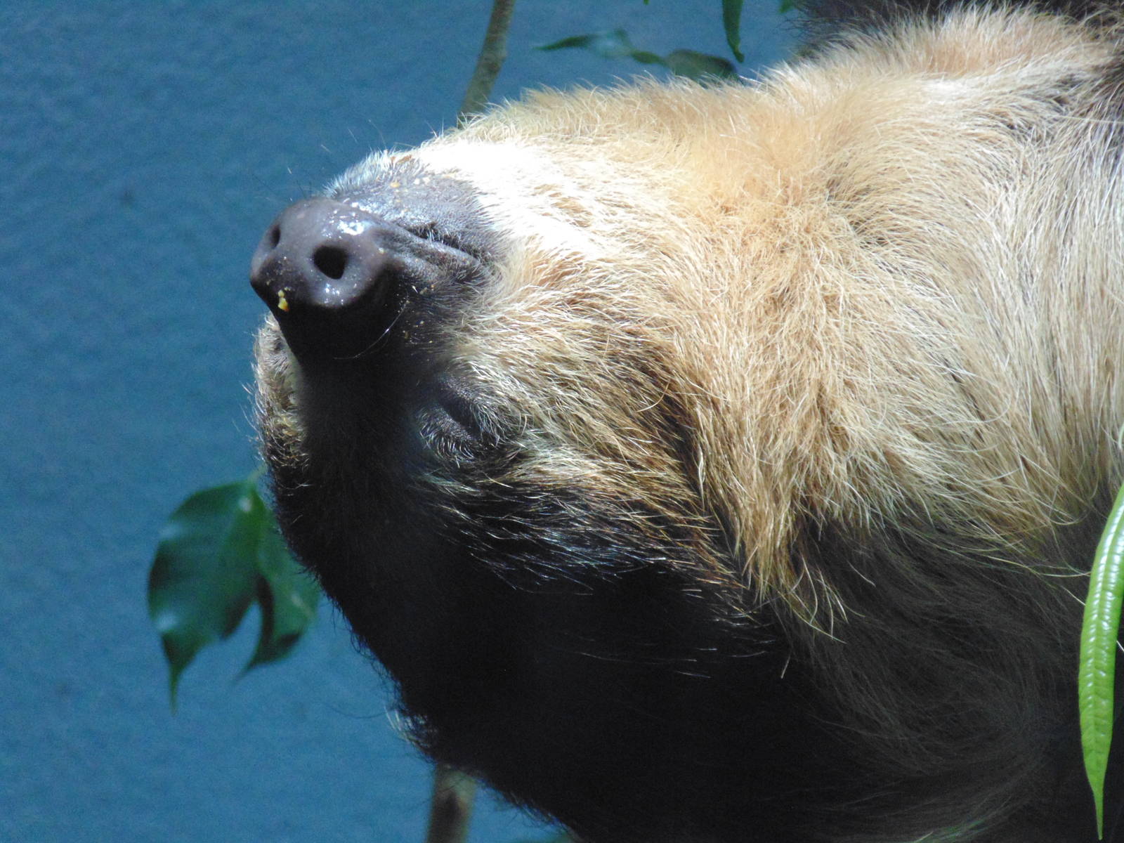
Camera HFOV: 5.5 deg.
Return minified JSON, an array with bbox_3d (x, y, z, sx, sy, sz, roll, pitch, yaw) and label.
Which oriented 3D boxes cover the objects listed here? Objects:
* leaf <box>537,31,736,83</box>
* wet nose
[{"bbox_3d":[0.018,-0.089,2.850,0.047,0.011,0.024,12,-3,6],"label":"leaf"},{"bbox_3d":[-0.054,-0.034,2.710,0.031,0.029,0.028,24,1,42],"label":"wet nose"}]

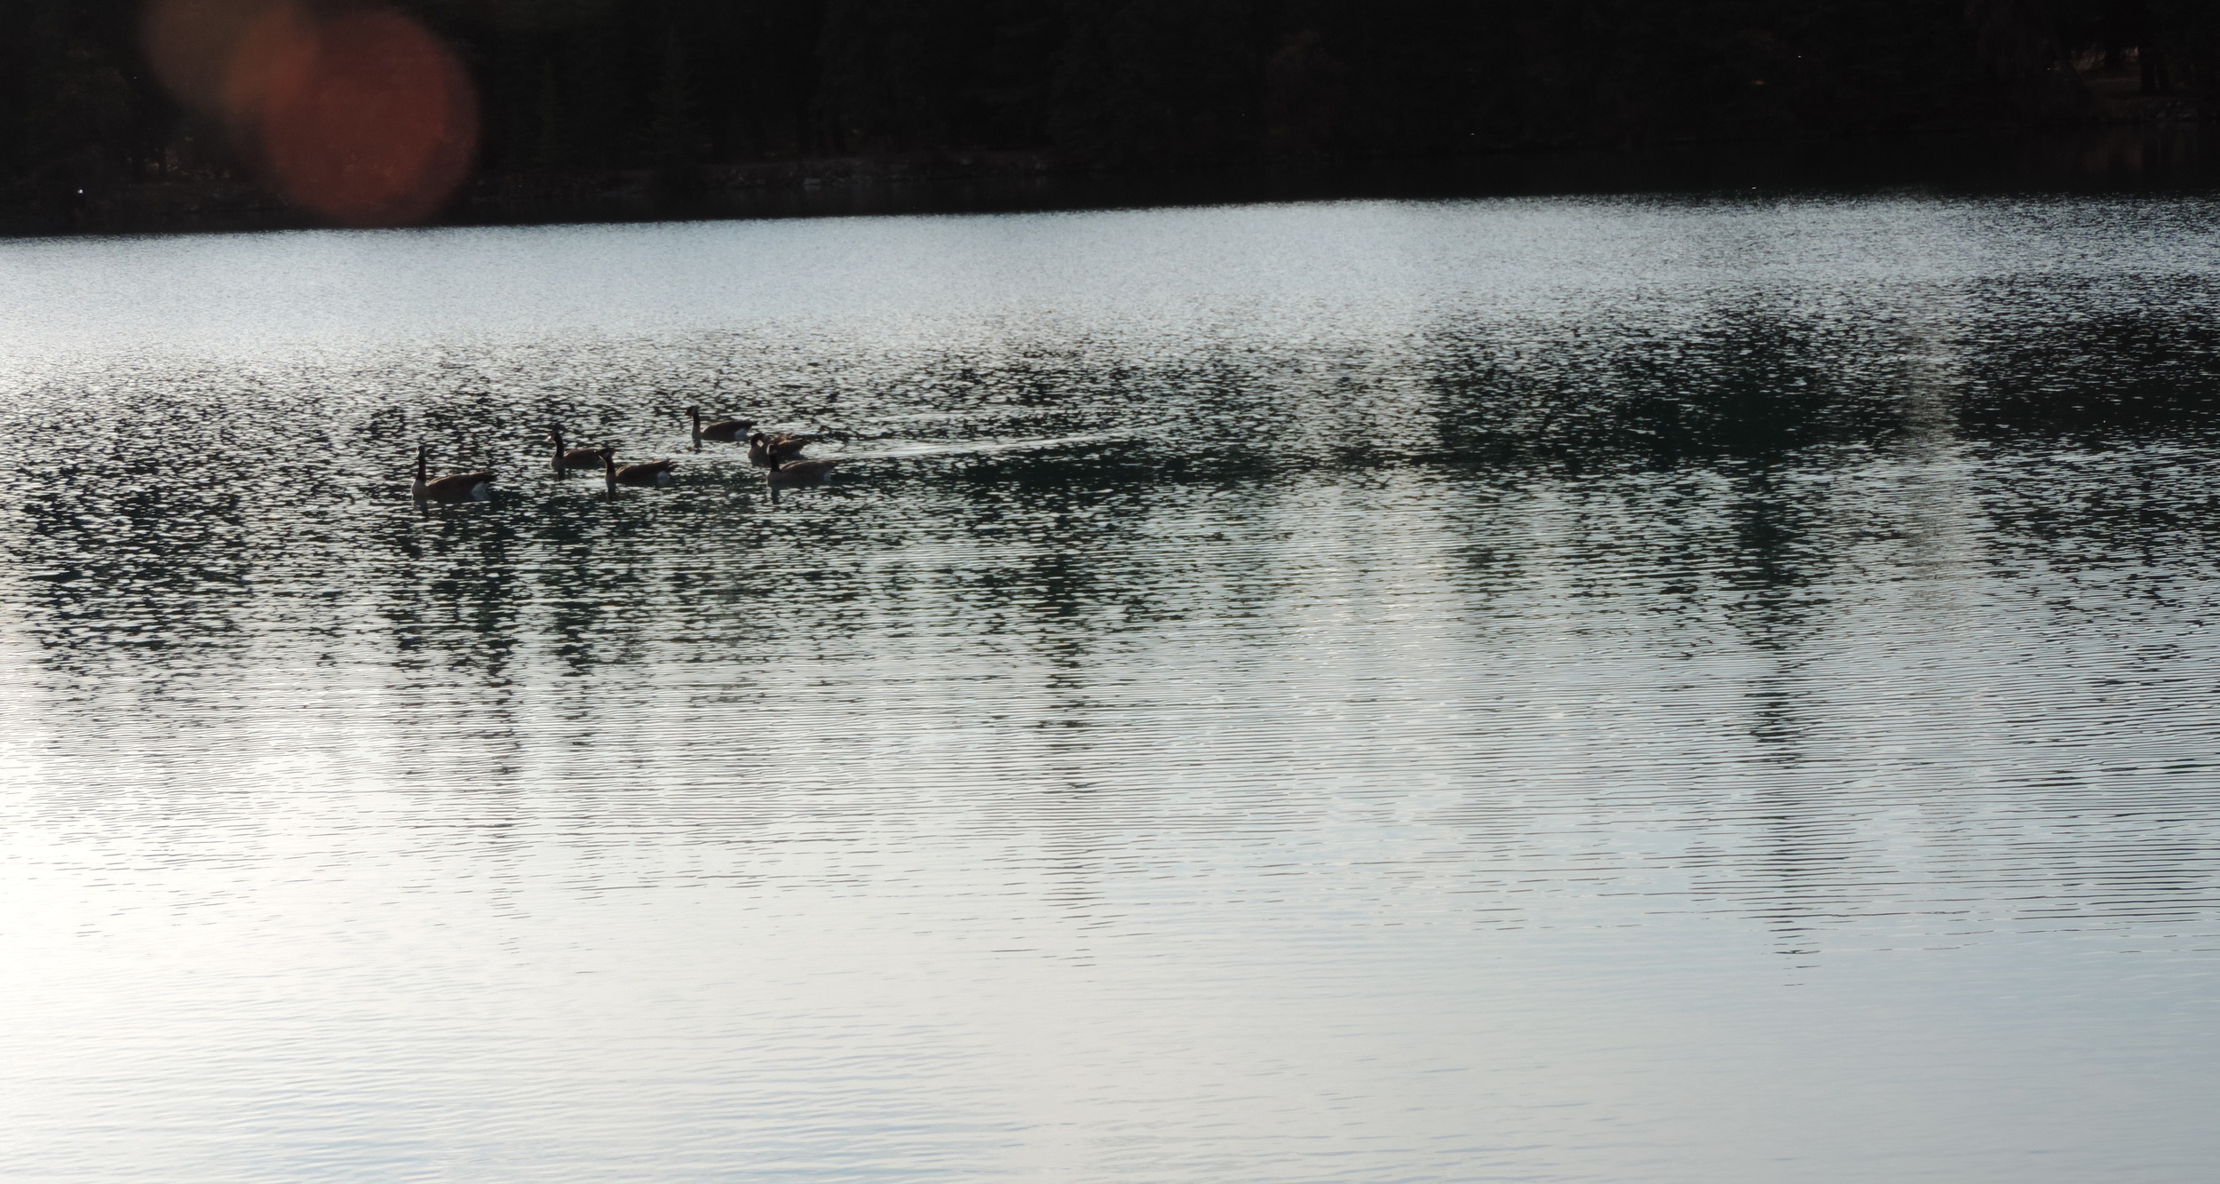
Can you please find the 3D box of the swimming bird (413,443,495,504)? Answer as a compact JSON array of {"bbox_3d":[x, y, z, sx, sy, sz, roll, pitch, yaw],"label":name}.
[{"bbox_3d":[-5.567,-0.979,46.258,0.700,0.480,0.270,-2,5,12],"label":"swimming bird"}]

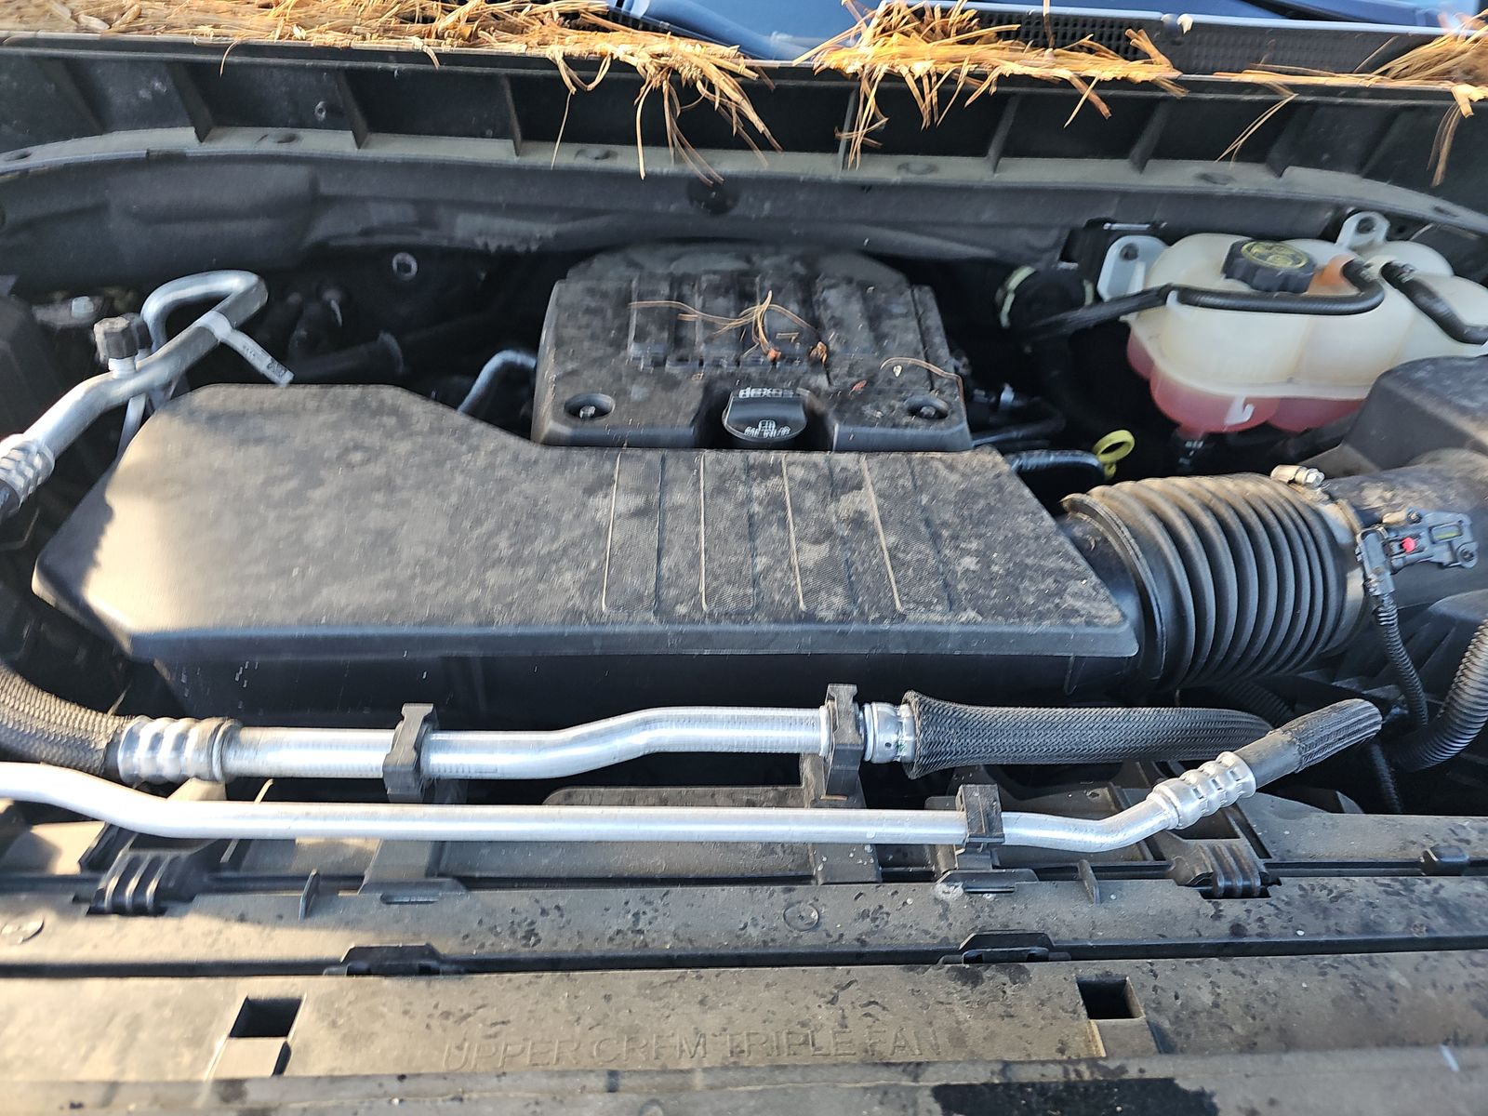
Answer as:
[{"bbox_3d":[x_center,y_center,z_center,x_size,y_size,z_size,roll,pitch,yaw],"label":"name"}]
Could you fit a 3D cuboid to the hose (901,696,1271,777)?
[{"bbox_3d":[0.160,0.082,0.457,0.178,0.039,0.037,0,41,-4],"label":"hose"}]

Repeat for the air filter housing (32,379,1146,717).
[{"bbox_3d":[-0.091,0.009,0.628,0.600,0.125,0.235,0,41,-4],"label":"air filter housing"}]

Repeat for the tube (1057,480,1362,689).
[{"bbox_3d":[0.291,0.014,0.620,0.140,0.122,0.122,-8,42,-13],"label":"tube"}]

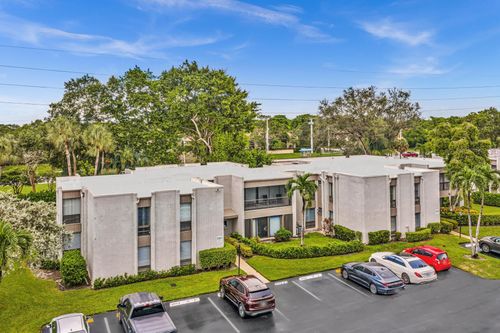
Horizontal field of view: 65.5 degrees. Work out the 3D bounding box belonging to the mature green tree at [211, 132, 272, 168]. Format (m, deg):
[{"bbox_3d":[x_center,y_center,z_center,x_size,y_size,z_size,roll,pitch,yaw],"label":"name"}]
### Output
[{"bbox_3d":[-1.101,0.482,50.474,8.030,9.760,8.030,0,7,0],"label":"mature green tree"}]

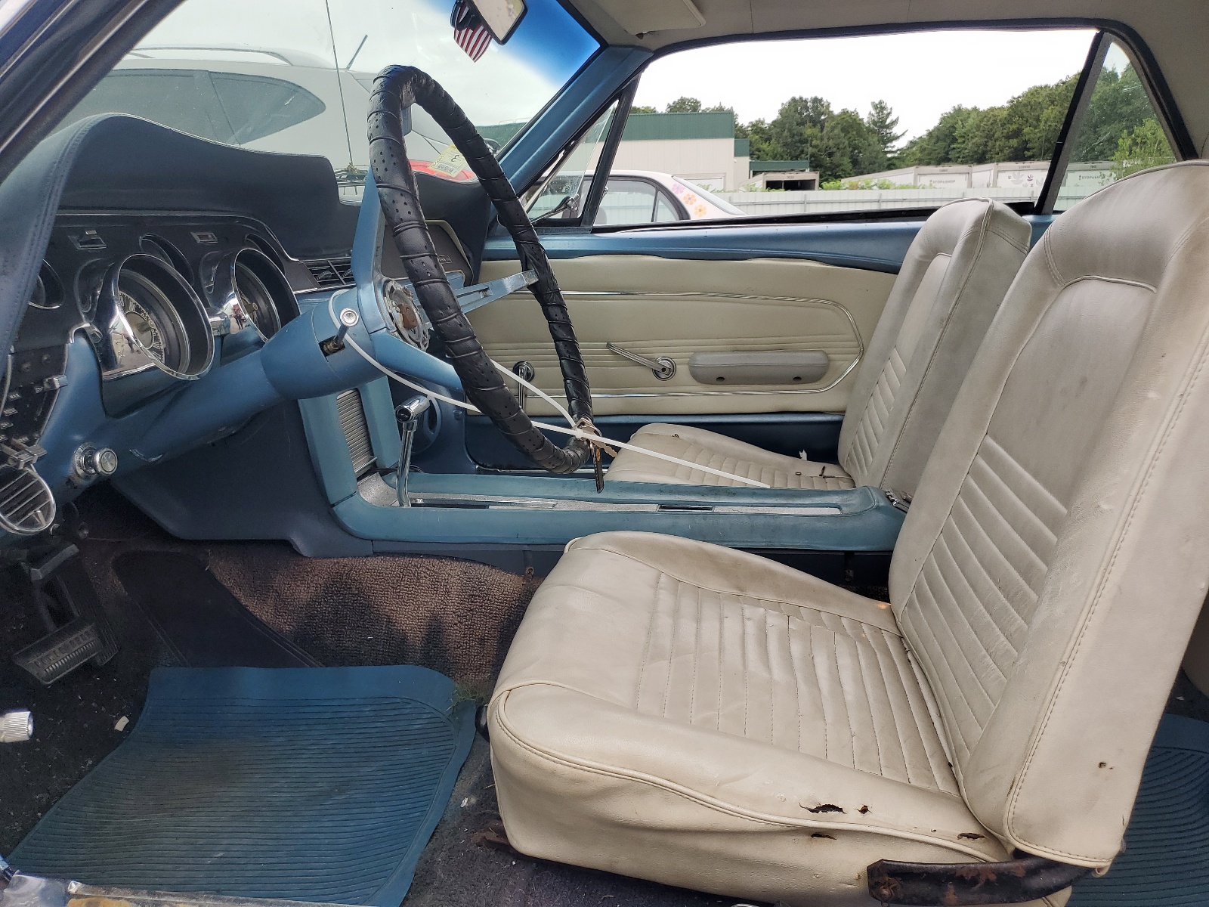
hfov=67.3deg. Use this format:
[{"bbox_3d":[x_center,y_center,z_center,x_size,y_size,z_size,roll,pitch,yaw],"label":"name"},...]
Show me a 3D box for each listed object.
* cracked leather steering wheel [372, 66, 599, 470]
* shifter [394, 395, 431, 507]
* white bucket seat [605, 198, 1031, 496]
[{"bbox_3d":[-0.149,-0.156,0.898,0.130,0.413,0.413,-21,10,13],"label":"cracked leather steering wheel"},{"bbox_3d":[-0.276,-0.004,1.337,0.048,0.160,0.080,0,14,9],"label":"shifter"},{"bbox_3d":[0.325,-0.135,1.569,0.610,0.570,0.520,0,14,9],"label":"white bucket seat"}]

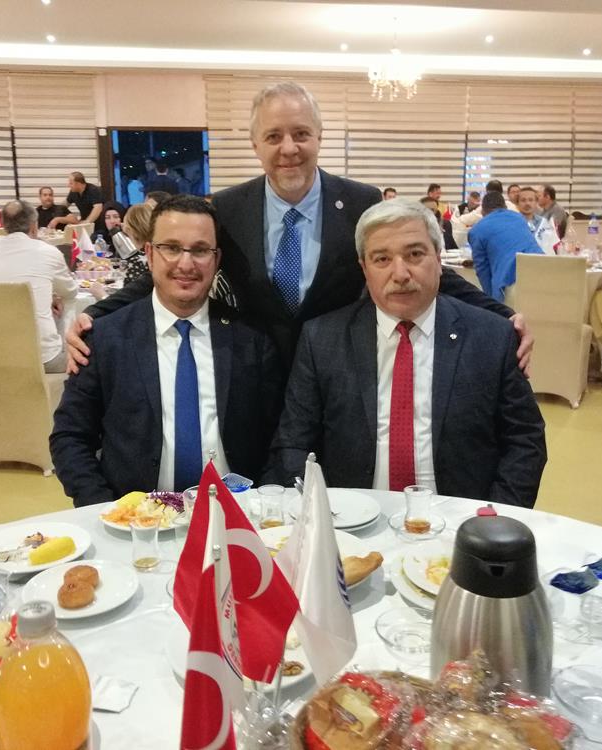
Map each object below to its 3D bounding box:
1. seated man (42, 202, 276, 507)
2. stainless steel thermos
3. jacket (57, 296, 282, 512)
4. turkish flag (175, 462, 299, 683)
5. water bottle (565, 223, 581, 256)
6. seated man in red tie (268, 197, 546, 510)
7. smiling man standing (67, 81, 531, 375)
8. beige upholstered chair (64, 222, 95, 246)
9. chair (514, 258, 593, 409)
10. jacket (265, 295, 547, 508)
[{"bbox_3d":[-0.249,0.314,1.660,0.560,1.340,0.760,-4,14,-15],"label":"seated man"},{"bbox_3d":[0.223,0.278,0.932,0.142,0.240,0.175,2,14,8],"label":"stainless steel thermos"},{"bbox_3d":[-0.300,0.128,1.792,0.540,0.620,0.400,-2,13,-9],"label":"jacket"},{"bbox_3d":[-0.066,0.201,0.835,0.132,0.225,0.090,-1,13,-6],"label":"turkish flag"},{"bbox_3d":[2.308,-1.143,6.639,0.088,0.310,0.088,0,14,0],"label":"water bottle"},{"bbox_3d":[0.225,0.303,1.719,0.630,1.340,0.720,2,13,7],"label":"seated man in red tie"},{"bbox_3d":[0.000,0.089,2.030,1.040,1.630,0.580,0,13,0],"label":"smiling man standing"},{"bbox_3d":[-2.533,-1.171,8.666,0.440,0.940,0.550,-12,18,-41],"label":"beige upholstered chair"},{"bbox_3d":[1.669,-0.317,5.102,0.440,0.940,0.550,8,16,30],"label":"chair"},{"bbox_3d":[0.235,0.130,1.783,0.620,0.630,0.420,2,13,7],"label":"jacket"}]

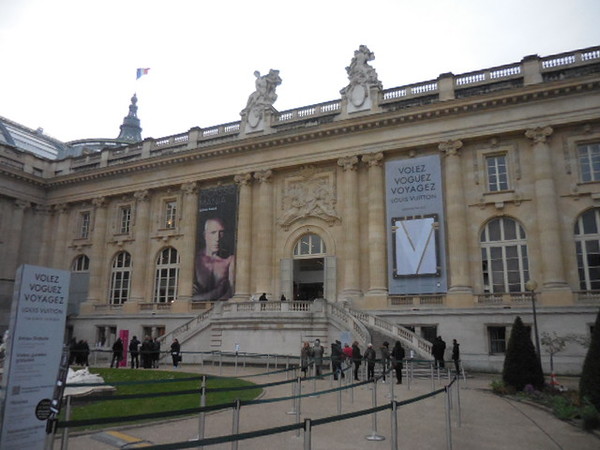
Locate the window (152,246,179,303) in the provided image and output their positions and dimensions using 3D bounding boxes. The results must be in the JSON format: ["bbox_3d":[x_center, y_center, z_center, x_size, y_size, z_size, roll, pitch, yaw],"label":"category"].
[{"bbox_3d":[-11.394,4.315,41.466,2.758,4.888,0.250,-6,-13,25],"label":"window"}]

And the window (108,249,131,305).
[{"bbox_3d":[-15.632,4.596,42.827,2.650,4.700,0.300,-6,-15,25],"label":"window"}]

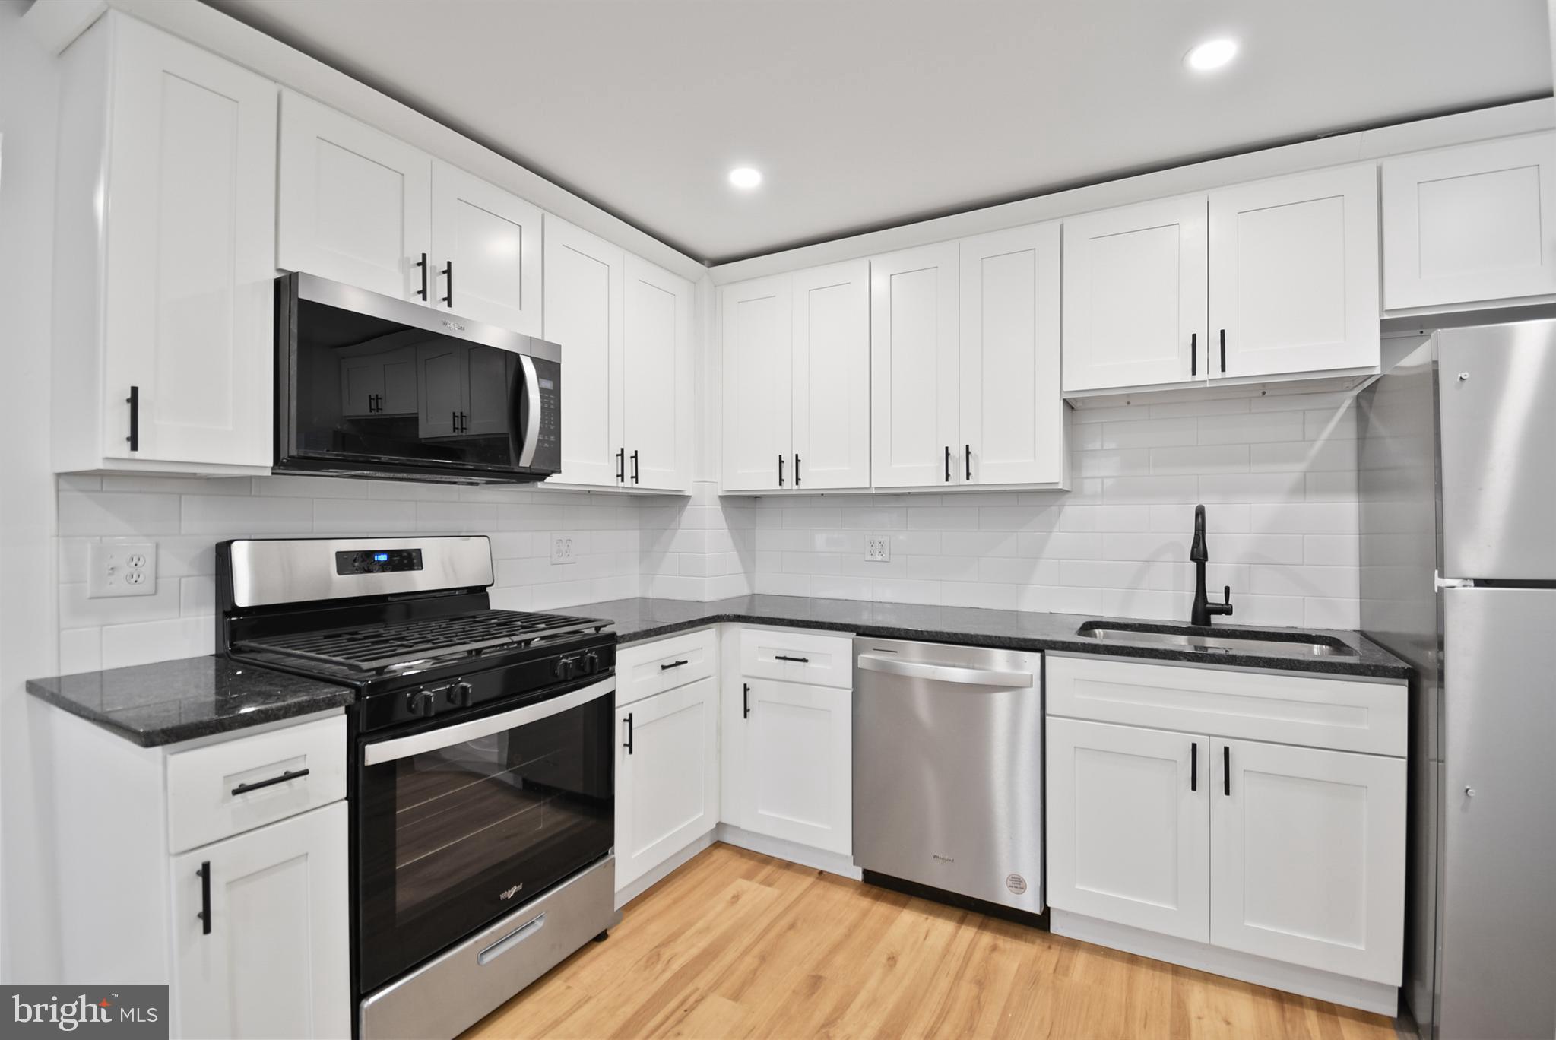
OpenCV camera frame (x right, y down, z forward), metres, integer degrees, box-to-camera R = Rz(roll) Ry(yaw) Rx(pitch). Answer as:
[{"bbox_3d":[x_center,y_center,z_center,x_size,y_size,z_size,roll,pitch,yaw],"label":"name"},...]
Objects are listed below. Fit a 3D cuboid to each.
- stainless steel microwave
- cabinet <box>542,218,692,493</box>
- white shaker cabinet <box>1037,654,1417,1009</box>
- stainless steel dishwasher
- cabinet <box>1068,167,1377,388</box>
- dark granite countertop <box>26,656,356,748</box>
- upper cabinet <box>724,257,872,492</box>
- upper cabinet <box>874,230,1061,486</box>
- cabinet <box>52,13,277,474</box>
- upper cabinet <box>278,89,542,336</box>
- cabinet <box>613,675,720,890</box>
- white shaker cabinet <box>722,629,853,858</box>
[{"bbox_3d":[-1.071,-0.349,1.887,0.410,0.420,0.760,0,0,29],"label":"stainless steel microwave"},{"bbox_3d":[-0.722,-0.568,2.617,0.335,0.922,0.806,0,0,32],"label":"cabinet"},{"bbox_3d":[1.327,0.834,2.074,0.833,0.882,0.621,0,0,26],"label":"white shaker cabinet"},{"bbox_3d":[0.657,0.807,2.357,0.603,0.803,0.624,0,0,26],"label":"stainless steel dishwasher"},{"bbox_3d":[1.432,-0.727,2.198,0.841,0.603,0.324,0,0,26],"label":"cabinet"},{"bbox_3d":[-1.278,0.382,1.431,0.647,0.036,0.333,0,0,32],"label":"dark granite countertop"},{"bbox_3d":[0.116,-0.568,2.848,0.706,0.922,0.324,0,0,26],"label":"upper cabinet"},{"bbox_3d":[0.742,-0.567,2.538,0.691,0.922,0.324,0,0,26],"label":"upper cabinet"},{"bbox_3d":[-1.413,-0.568,1.507,0.335,0.922,0.294,0,0,32],"label":"cabinet"},{"bbox_3d":[-1.134,-0.808,1.955,0.335,0.441,0.760,0,0,32],"label":"upper cabinet"},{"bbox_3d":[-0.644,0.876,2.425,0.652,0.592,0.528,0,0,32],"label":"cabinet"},{"bbox_3d":[0.166,0.794,2.646,0.526,0.805,0.621,0,0,26],"label":"white shaker cabinet"}]

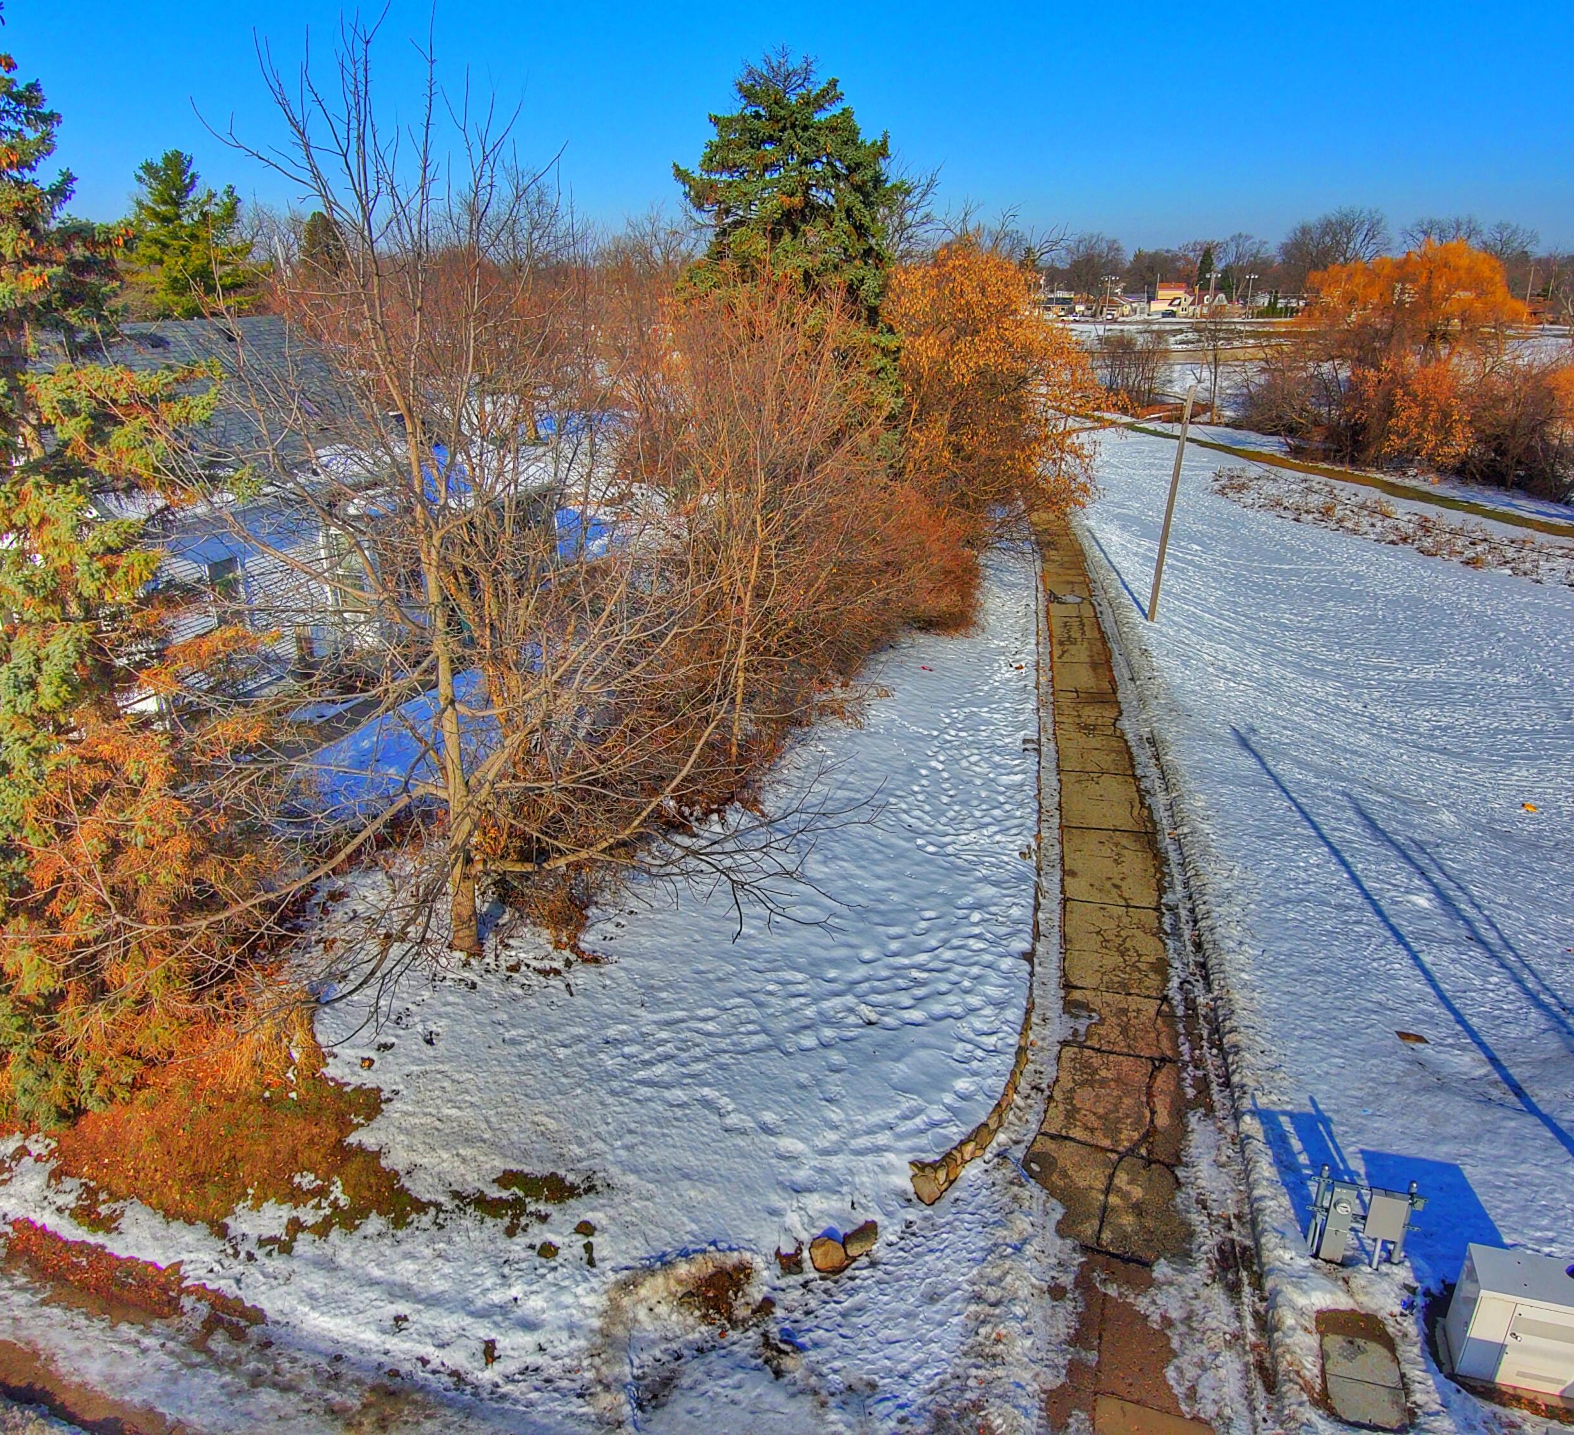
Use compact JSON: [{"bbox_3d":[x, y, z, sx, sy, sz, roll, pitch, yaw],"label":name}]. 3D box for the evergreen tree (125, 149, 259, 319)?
[{"bbox_3d":[-28.464,-19.284,56.871,7.500,15.440,7.500,-10,23,-24],"label":"evergreen tree"}]

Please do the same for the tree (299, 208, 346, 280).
[{"bbox_3d":[-35.175,-31.421,89.703,5.200,14.440,5.200,-8,22,-19],"label":"tree"}]

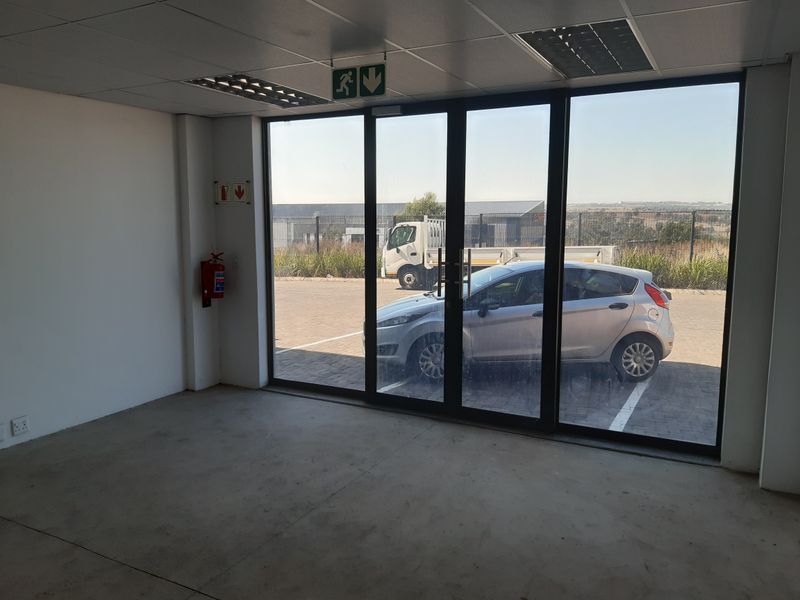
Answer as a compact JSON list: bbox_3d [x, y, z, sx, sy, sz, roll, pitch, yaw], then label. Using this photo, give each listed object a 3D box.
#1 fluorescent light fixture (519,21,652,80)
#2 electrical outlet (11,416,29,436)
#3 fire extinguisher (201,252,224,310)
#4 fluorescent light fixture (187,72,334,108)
[{"bbox_3d":[1.098,-1.464,3.471,0.594,0.090,1.195,4,9,27],"label":"fluorescent light fixture"},{"bbox_3d":[-2.814,0.940,4.474,0.018,0.120,0.122,4,9,27],"label":"electrical outlet"},{"bbox_3d":[-1.790,-0.189,5.774,0.175,0.515,0.165,4,9,27],"label":"fire extinguisher"},{"bbox_3d":[-1.026,-1.617,4.577,0.594,0.090,1.195,4,9,27],"label":"fluorescent light fixture"}]

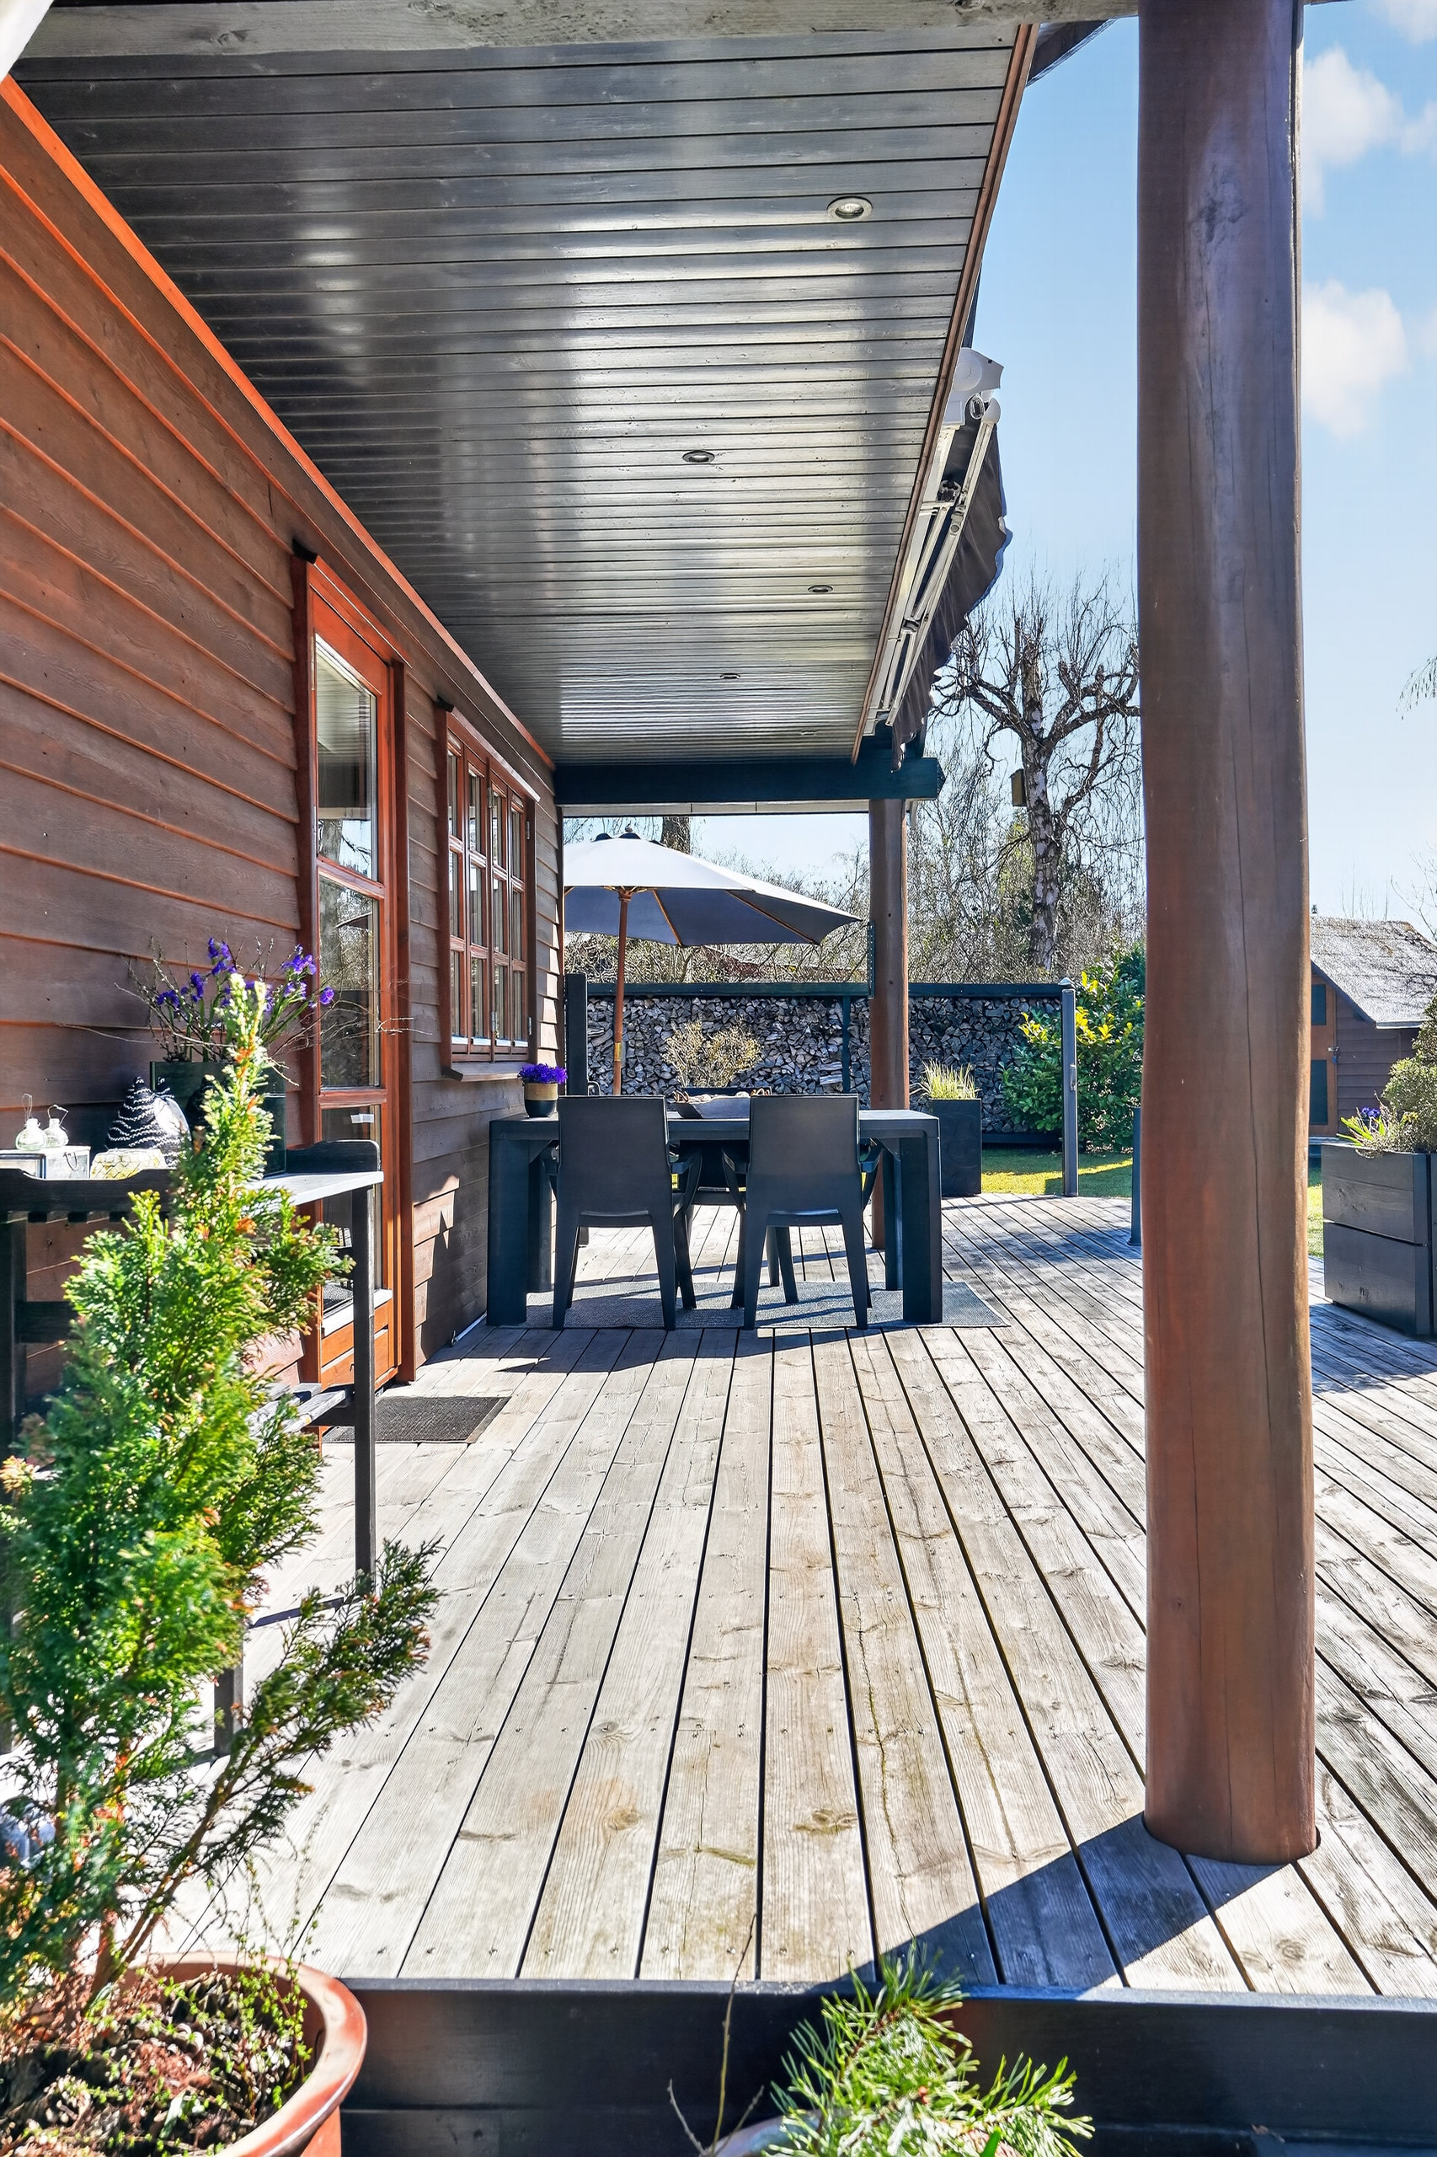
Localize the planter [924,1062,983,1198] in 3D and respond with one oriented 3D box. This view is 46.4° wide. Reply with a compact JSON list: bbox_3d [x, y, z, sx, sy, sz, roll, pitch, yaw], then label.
[{"bbox_3d":[1.678,0.359,11.850,0.370,0.920,0.370,-1,1,2],"label":"planter"}]

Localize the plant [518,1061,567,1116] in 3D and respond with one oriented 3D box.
[{"bbox_3d":[-0.706,0.044,6.802,0.190,0.215,0.190,-1,1,2],"label":"plant"}]

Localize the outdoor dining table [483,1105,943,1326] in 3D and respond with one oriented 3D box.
[{"bbox_3d":[0.002,0.519,6.600,1.660,0.746,0.980,-1,1,2],"label":"outdoor dining table"}]

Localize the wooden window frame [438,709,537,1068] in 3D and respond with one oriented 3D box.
[{"bbox_3d":[-0.862,-0.633,6.570,0.100,1.230,1.980,-1,1,2],"label":"wooden window frame"}]

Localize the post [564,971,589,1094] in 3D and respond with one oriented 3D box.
[{"bbox_3d":[-0.744,0.157,8.836,0.100,1.440,0.100,-1,1,2],"label":"post"}]

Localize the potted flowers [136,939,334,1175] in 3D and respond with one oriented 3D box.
[{"bbox_3d":[-0.858,-0.042,3.034,0.290,0.420,0.330,-1,1,2],"label":"potted flowers"}]

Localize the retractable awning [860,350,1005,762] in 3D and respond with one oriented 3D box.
[{"bbox_3d":[0.743,-1.693,6.289,0.230,0.370,4.100,-1,1,2],"label":"retractable awning"}]

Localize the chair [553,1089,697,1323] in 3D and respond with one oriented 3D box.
[{"bbox_3d":[-0.360,0.484,6.293,0.570,0.830,0.600,-1,1,2],"label":"chair"}]

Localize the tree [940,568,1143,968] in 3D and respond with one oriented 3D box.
[{"bbox_3d":[4.240,-2.722,21.829,2.900,7.300,2.900,-1,1,2],"label":"tree"}]

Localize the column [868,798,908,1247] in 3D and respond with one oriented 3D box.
[{"bbox_3d":[0.865,-0.283,8.581,0.193,2.280,0.193,-1,1,2],"label":"column"}]

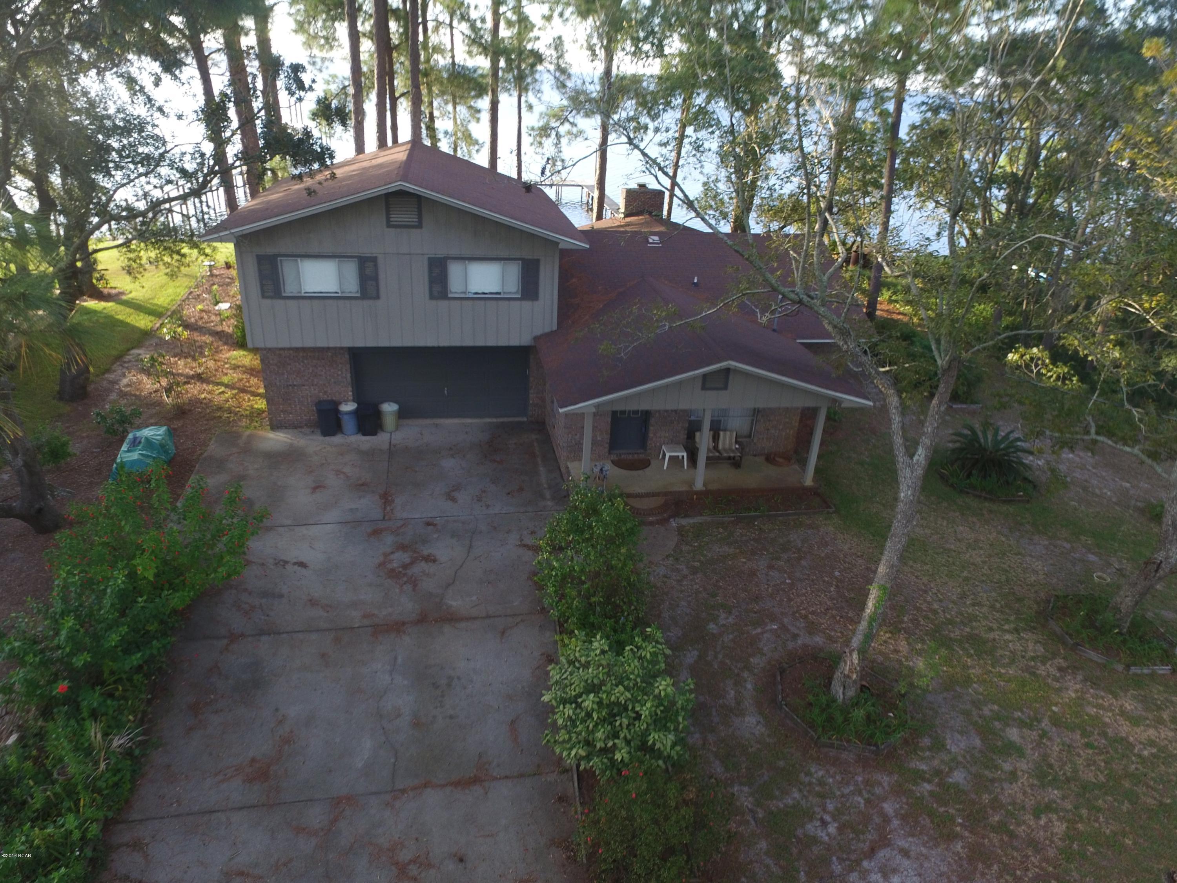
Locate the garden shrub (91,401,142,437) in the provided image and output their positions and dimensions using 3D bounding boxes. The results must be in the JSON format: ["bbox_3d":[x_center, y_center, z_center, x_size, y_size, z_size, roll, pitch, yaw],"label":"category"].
[{"bbox_3d":[-12.074,-0.586,17.424,1.090,0.830,1.060,-2,29,-9],"label":"garden shrub"}]

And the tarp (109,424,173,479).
[{"bbox_3d":[-10.573,0.227,16.019,1.010,0.890,1.470,-2,29,-9],"label":"tarp"}]

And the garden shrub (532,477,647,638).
[{"bbox_3d":[0.041,2.130,11.905,1.920,2.530,2.170,-2,29,-9],"label":"garden shrub"}]

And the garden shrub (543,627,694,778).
[{"bbox_3d":[0.426,3.719,9.864,2.070,1.720,1.970,-2,29,-9],"label":"garden shrub"}]

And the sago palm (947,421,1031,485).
[{"bbox_3d":[10.244,0.332,17.462,2.020,1.420,2.020,-2,29,-9],"label":"sago palm"}]

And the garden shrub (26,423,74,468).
[{"bbox_3d":[-12.549,0.105,15.856,0.960,1.060,0.960,-2,29,-9],"label":"garden shrub"}]

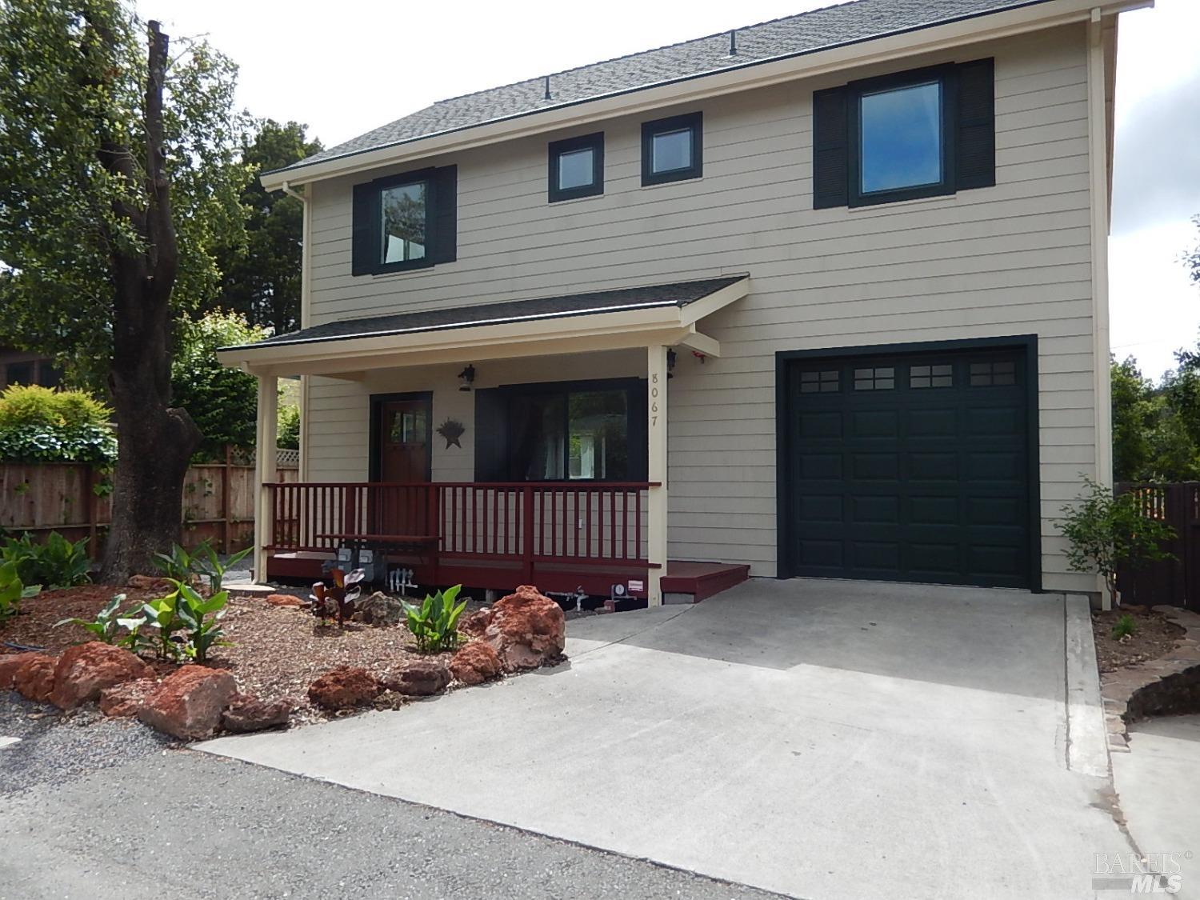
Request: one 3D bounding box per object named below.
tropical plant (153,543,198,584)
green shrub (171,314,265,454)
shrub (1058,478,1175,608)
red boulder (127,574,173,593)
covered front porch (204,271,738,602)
[{"bbox_3d":[-4.955,1.317,10.100,0.490,0.480,0.460,1,-3,-26],"label":"tropical plant"},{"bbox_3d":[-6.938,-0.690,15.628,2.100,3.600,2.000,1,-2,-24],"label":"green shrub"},{"bbox_3d":[4.913,0.879,8.250,0.980,1.200,0.930,-1,-3,31],"label":"shrub"},{"bbox_3d":[-4.995,1.488,9.650,0.500,0.210,0.380,1,-3,-27],"label":"red boulder"},{"bbox_3d":[-1.480,-0.218,10.216,6.050,3.610,2.250,-1,-3,26],"label":"covered front porch"}]

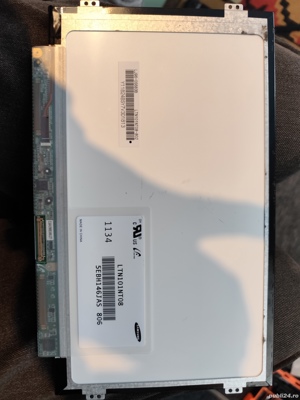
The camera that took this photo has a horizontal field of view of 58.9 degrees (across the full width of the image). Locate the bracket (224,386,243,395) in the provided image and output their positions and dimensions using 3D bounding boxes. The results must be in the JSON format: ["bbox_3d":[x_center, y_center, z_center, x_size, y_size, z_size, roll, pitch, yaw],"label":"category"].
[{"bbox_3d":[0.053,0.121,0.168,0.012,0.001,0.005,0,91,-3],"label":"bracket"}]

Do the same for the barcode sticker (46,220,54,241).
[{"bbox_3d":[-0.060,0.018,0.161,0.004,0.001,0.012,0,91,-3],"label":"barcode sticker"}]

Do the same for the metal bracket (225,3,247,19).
[{"bbox_3d":[0.053,-0.116,0.163,0.015,0.001,0.009,0,91,-3],"label":"metal bracket"}]

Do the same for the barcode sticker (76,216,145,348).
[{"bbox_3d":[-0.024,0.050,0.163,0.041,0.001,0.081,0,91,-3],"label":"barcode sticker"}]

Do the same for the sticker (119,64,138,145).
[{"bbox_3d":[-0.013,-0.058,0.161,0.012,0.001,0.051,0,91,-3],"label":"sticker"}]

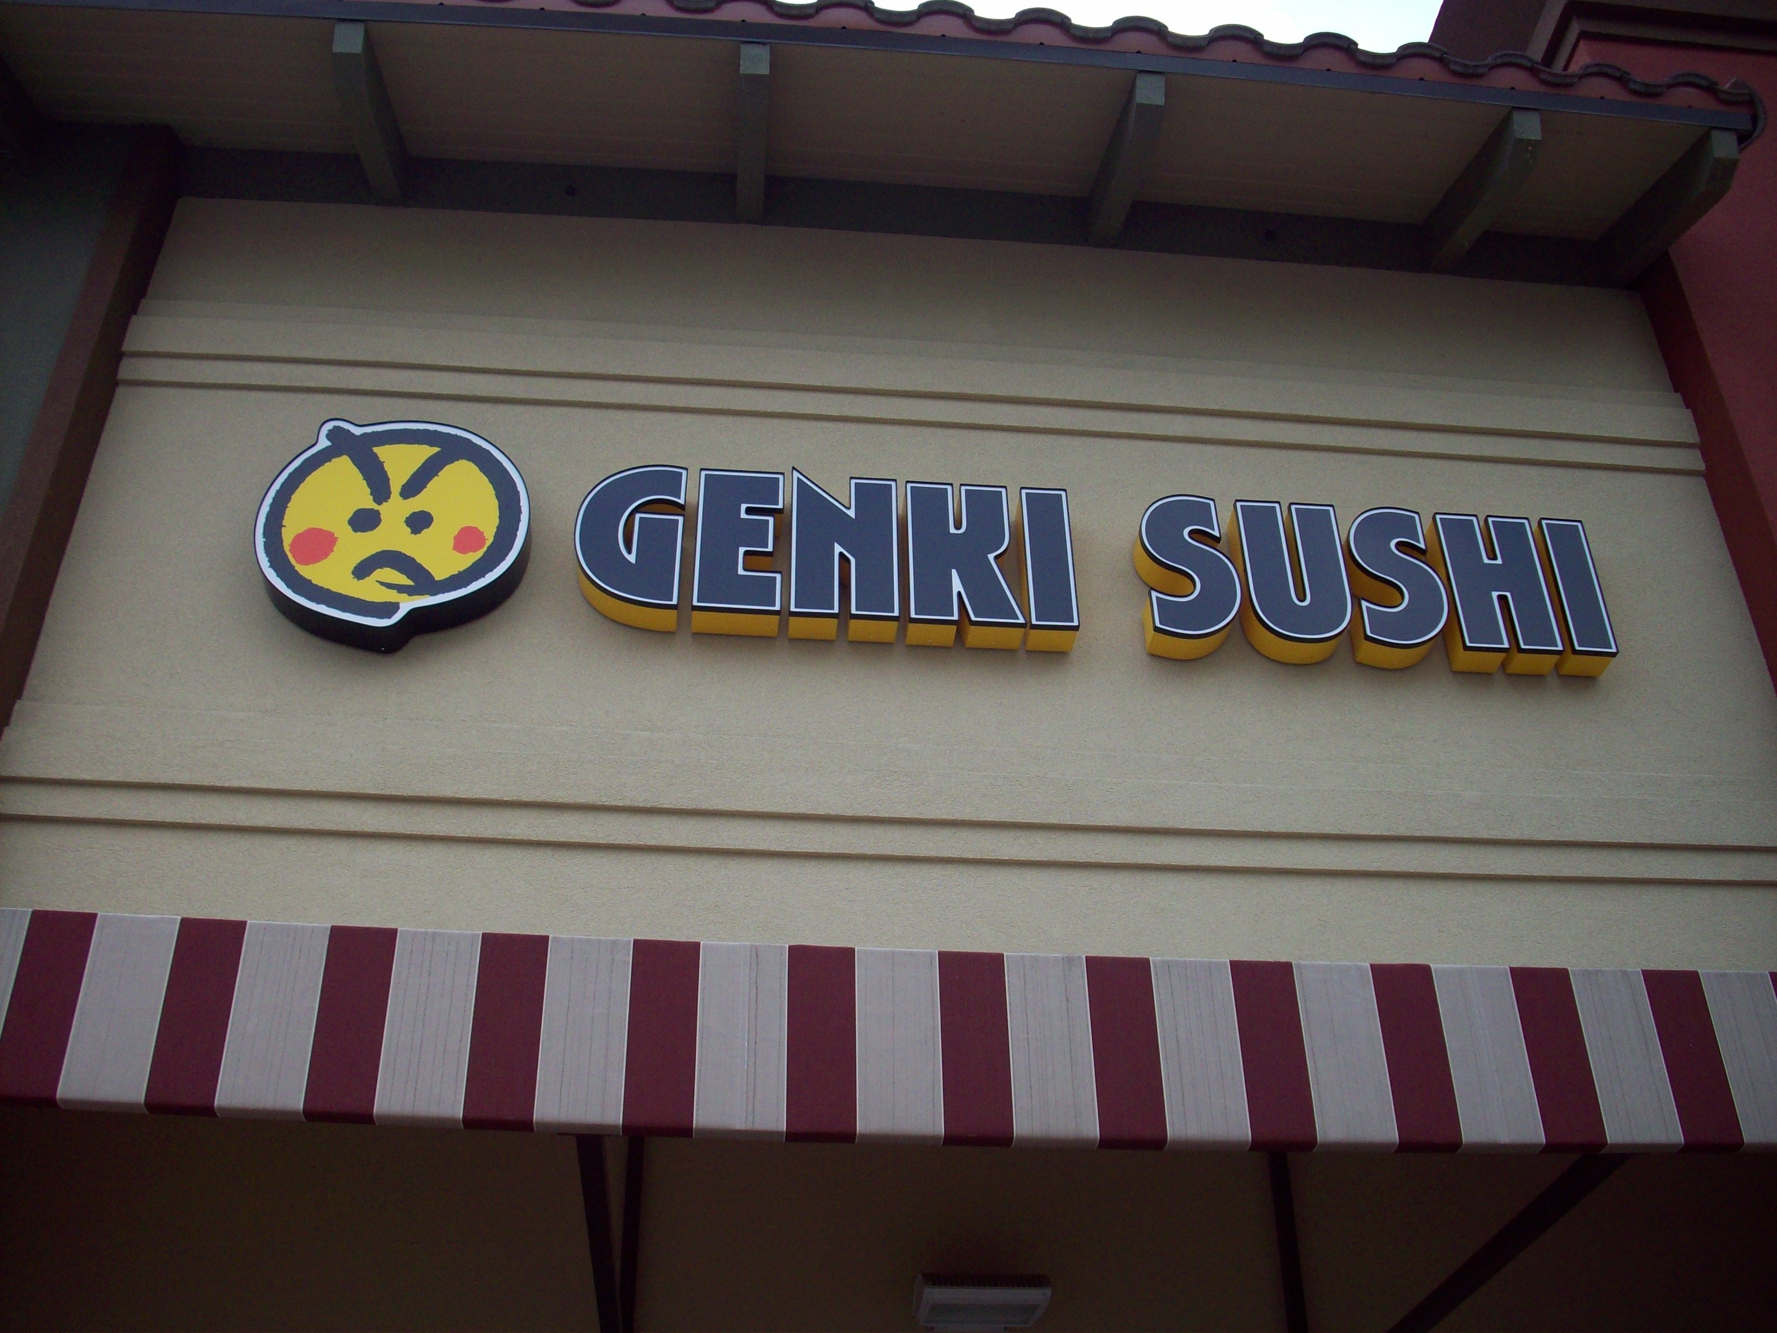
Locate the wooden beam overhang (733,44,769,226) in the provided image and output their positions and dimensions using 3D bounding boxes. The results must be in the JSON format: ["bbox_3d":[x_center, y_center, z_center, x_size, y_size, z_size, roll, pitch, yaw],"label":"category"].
[{"bbox_3d":[-0.431,-1.669,6.045,0.091,0.220,0.903,3,-12,-5],"label":"wooden beam overhang"}]

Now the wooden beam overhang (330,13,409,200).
[{"bbox_3d":[-1.616,-1.709,5.958,0.088,0.220,0.898,4,-12,-5],"label":"wooden beam overhang"}]

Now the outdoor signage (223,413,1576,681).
[{"bbox_3d":[0.177,-0.297,5.538,3.897,0.744,0.127,3,-35,-5],"label":"outdoor signage"}]

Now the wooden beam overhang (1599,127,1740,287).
[{"bbox_3d":[2.579,-1.502,6.339,0.087,0.219,0.883,2,-12,-4],"label":"wooden beam overhang"}]

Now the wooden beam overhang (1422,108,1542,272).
[{"bbox_3d":[1.946,-1.543,6.264,0.089,0.220,0.892,2,-12,-4],"label":"wooden beam overhang"}]

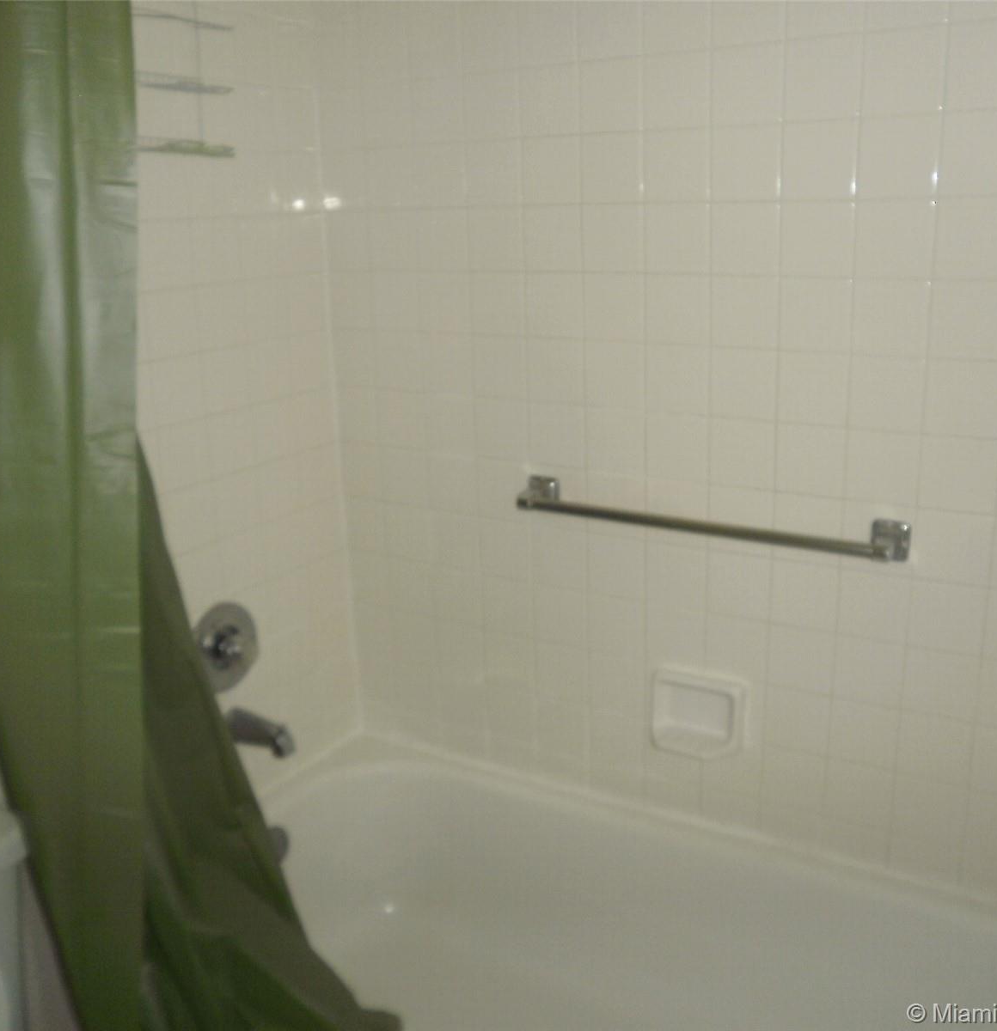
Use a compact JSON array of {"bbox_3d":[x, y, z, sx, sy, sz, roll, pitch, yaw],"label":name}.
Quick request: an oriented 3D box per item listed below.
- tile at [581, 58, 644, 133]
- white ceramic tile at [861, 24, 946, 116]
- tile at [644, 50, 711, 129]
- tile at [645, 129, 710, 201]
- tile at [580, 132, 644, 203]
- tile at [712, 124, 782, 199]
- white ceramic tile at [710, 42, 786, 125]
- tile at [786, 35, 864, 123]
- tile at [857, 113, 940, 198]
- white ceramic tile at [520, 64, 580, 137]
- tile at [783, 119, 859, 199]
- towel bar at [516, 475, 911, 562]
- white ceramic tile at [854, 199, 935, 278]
[{"bbox_3d":[0.171,-0.645,1.591,0.108,0.108,0.008,8,20,31],"label":"tile"},{"bbox_3d":[0.547,-0.598,1.391,0.108,0.108,0.009,8,20,31],"label":"white ceramic tile"},{"bbox_3d":[0.269,-0.637,1.554,0.108,0.108,0.009,8,21,31],"label":"tile"},{"bbox_3d":[0.275,-0.536,1.586,0.108,0.108,0.009,8,21,31],"label":"tile"},{"bbox_3d":[0.176,-0.542,1.621,0.108,0.108,0.008,8,20,31],"label":"tile"},{"bbox_3d":[0.368,-0.520,1.528,0.108,0.108,0.009,8,21,31],"label":"tile"},{"bbox_3d":[0.355,-0.617,1.477,0.108,0.108,0.008,8,20,31],"label":"white ceramic tile"},{"bbox_3d":[0.455,-0.609,1.443,0.108,0.108,0.009,8,21,31],"label":"tile"},{"bbox_3d":[0.554,-0.495,1.420,0.108,0.108,0.009,8,20,31],"label":"tile"},{"bbox_3d":[0.083,-0.671,1.676,0.108,0.108,0.009,8,20,31],"label":"white ceramic tile"},{"bbox_3d":[0.461,-0.505,1.474,0.108,0.108,0.009,8,21,31],"label":"tile"},{"bbox_3d":[0.315,0.012,1.666,0.655,0.062,0.075,8,20,31],"label":"towel bar"},{"bbox_3d":[0.560,-0.390,1.451,0.108,0.108,0.009,8,20,31],"label":"white ceramic tile"}]

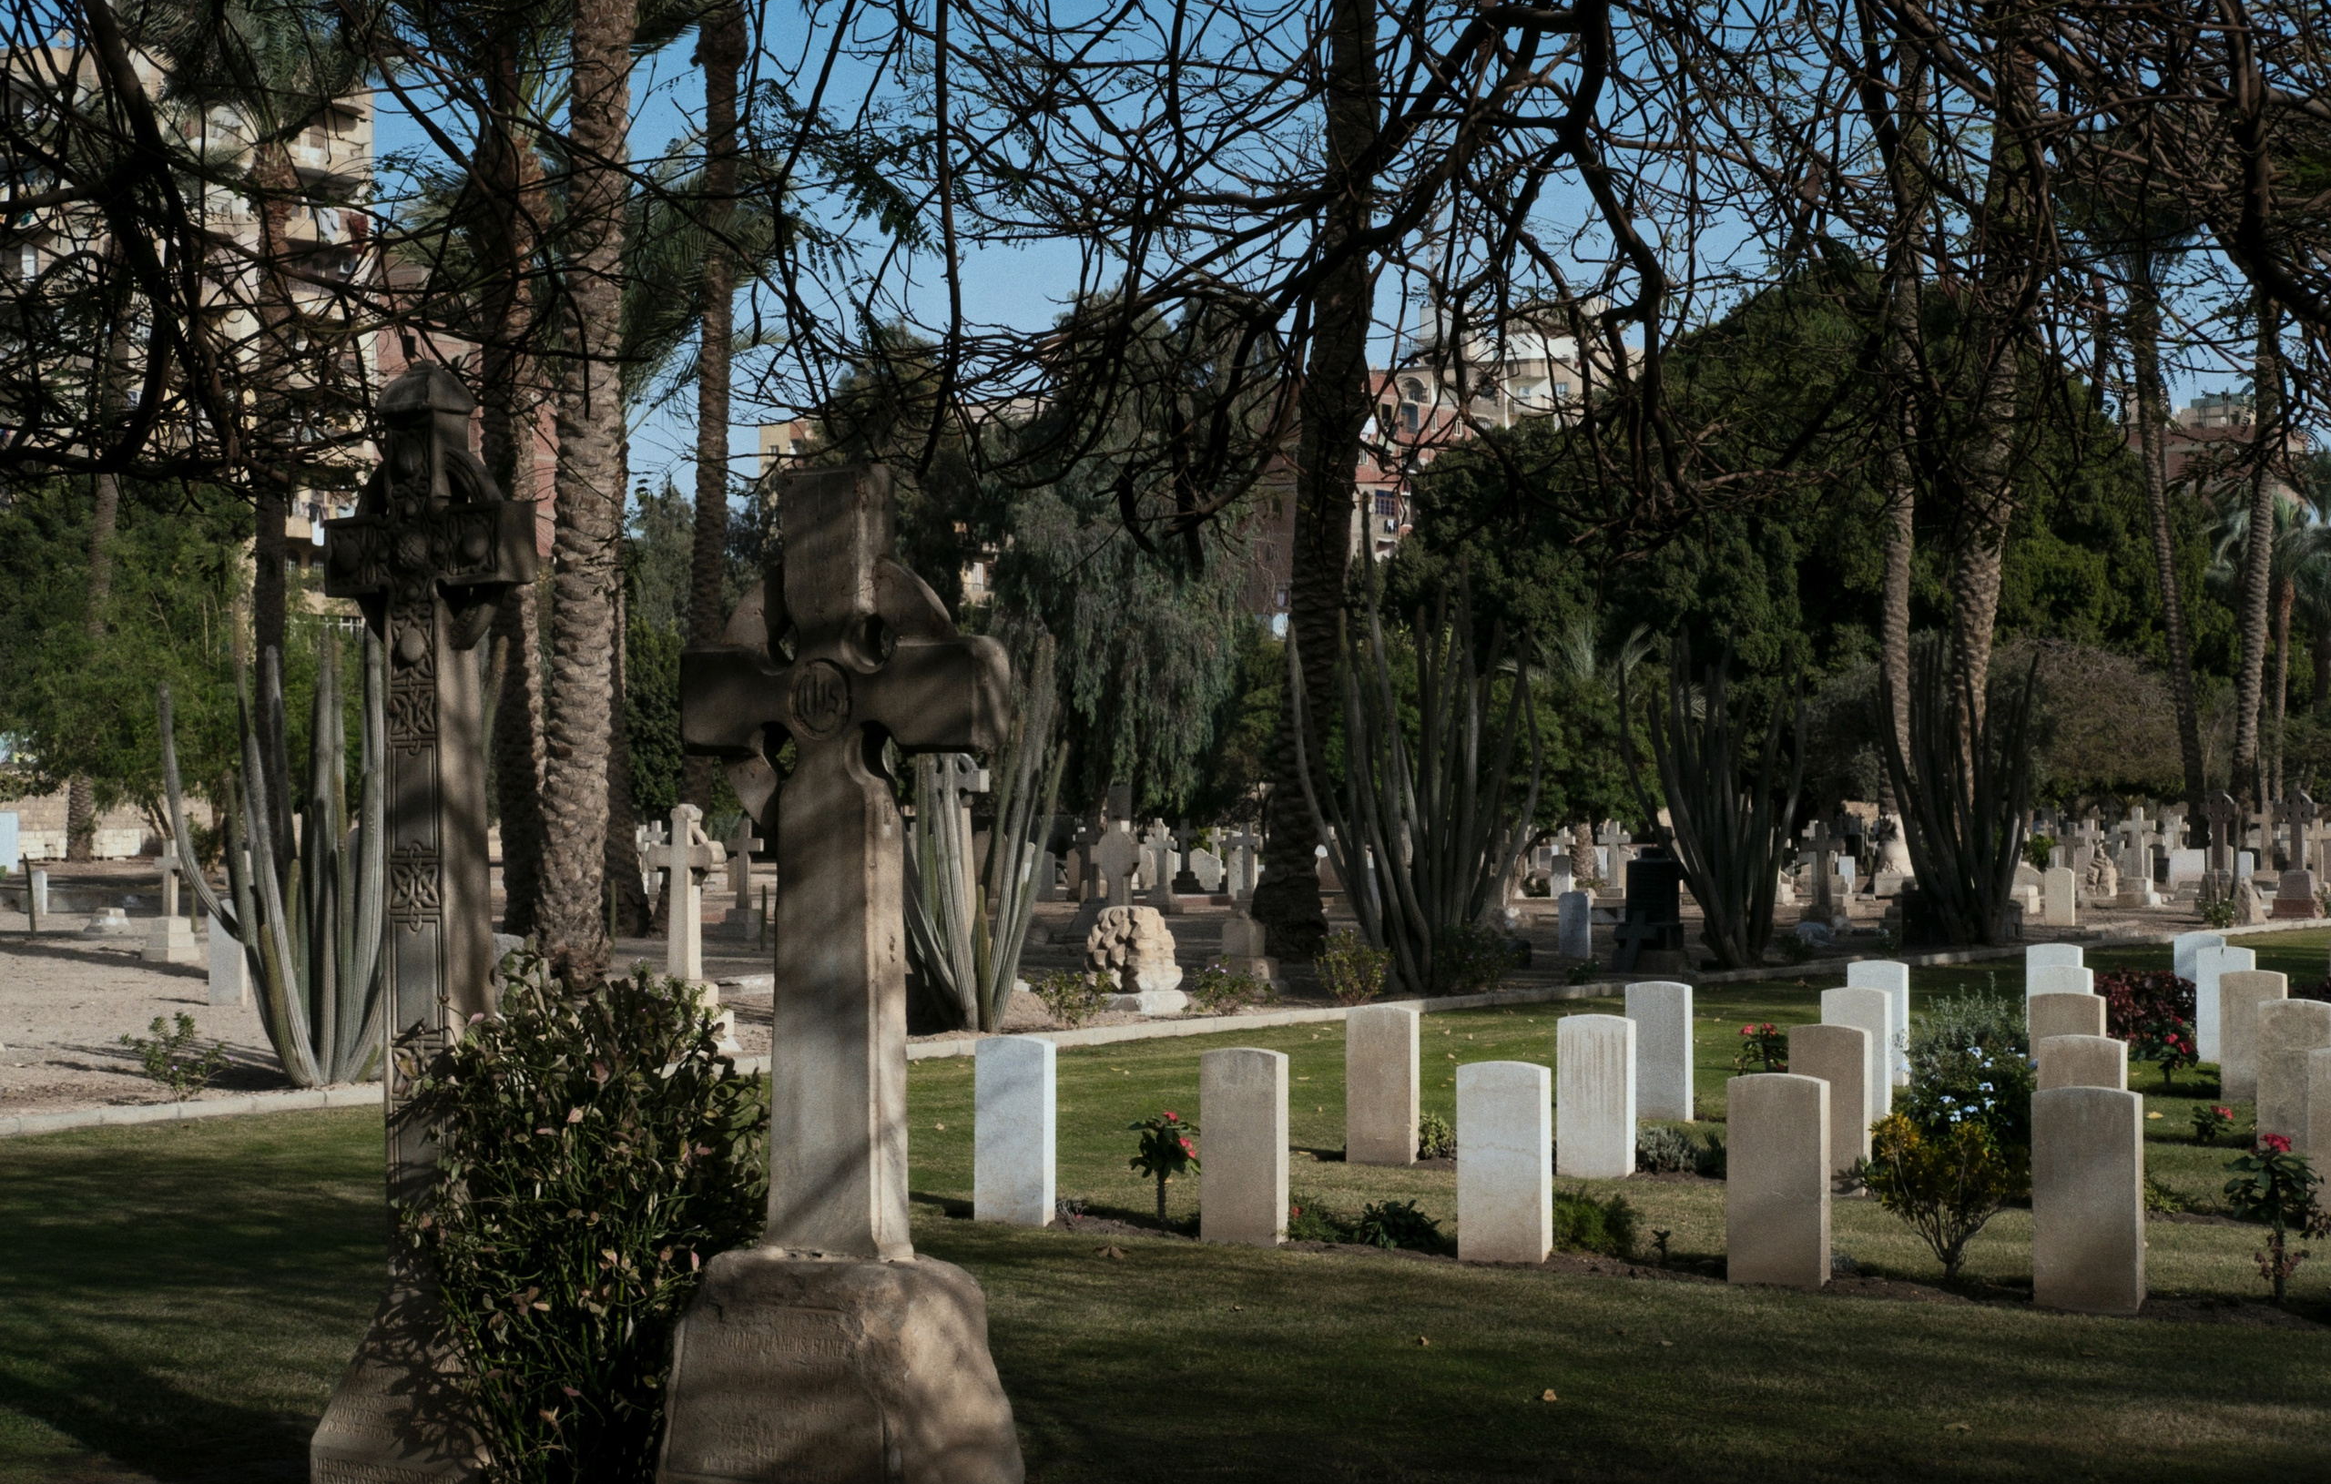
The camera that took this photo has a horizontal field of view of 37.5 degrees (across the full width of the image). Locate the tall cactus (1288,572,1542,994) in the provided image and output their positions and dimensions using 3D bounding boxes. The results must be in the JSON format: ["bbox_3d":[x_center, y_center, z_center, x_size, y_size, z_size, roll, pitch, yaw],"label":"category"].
[{"bbox_3d":[2.443,0.241,33.600,2.450,4.406,2.300,0,-1,0],"label":"tall cactus"}]

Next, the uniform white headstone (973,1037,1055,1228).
[{"bbox_3d":[-0.650,1.680,14.854,0.381,0.800,0.080,-1,-1,34],"label":"uniform white headstone"}]

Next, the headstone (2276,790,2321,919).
[{"bbox_3d":[16.571,1.652,50.200,0.630,1.850,0.460,-1,-1,34],"label":"headstone"}]

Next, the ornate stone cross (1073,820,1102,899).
[{"bbox_3d":[-0.941,1.500,43.800,0.570,1.060,0.160,-1,-1,34],"label":"ornate stone cross"}]

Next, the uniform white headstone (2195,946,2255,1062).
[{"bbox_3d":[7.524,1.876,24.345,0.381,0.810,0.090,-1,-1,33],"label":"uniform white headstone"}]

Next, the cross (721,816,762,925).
[{"bbox_3d":[-5.429,1.682,44.000,0.600,1.495,0.240,-1,-1,33],"label":"cross"}]

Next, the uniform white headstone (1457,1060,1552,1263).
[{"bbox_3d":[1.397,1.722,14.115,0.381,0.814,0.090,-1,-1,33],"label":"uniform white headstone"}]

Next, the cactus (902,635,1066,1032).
[{"bbox_3d":[-1.579,0.715,27.429,1.650,3.100,1.550,0,-1,0],"label":"cactus"}]

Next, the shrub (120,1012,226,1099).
[{"bbox_3d":[-6.011,1.899,20.800,0.630,0.530,0.550,0,-1,0],"label":"shrub"}]

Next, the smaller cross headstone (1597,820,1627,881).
[{"bbox_3d":[7.637,1.926,58.500,0.580,1.200,0.180,-1,-1,37],"label":"smaller cross headstone"}]

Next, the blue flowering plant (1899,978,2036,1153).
[{"bbox_3d":[3.848,1.661,16.509,0.680,1.020,0.650,0,-1,15],"label":"blue flowering plant"}]

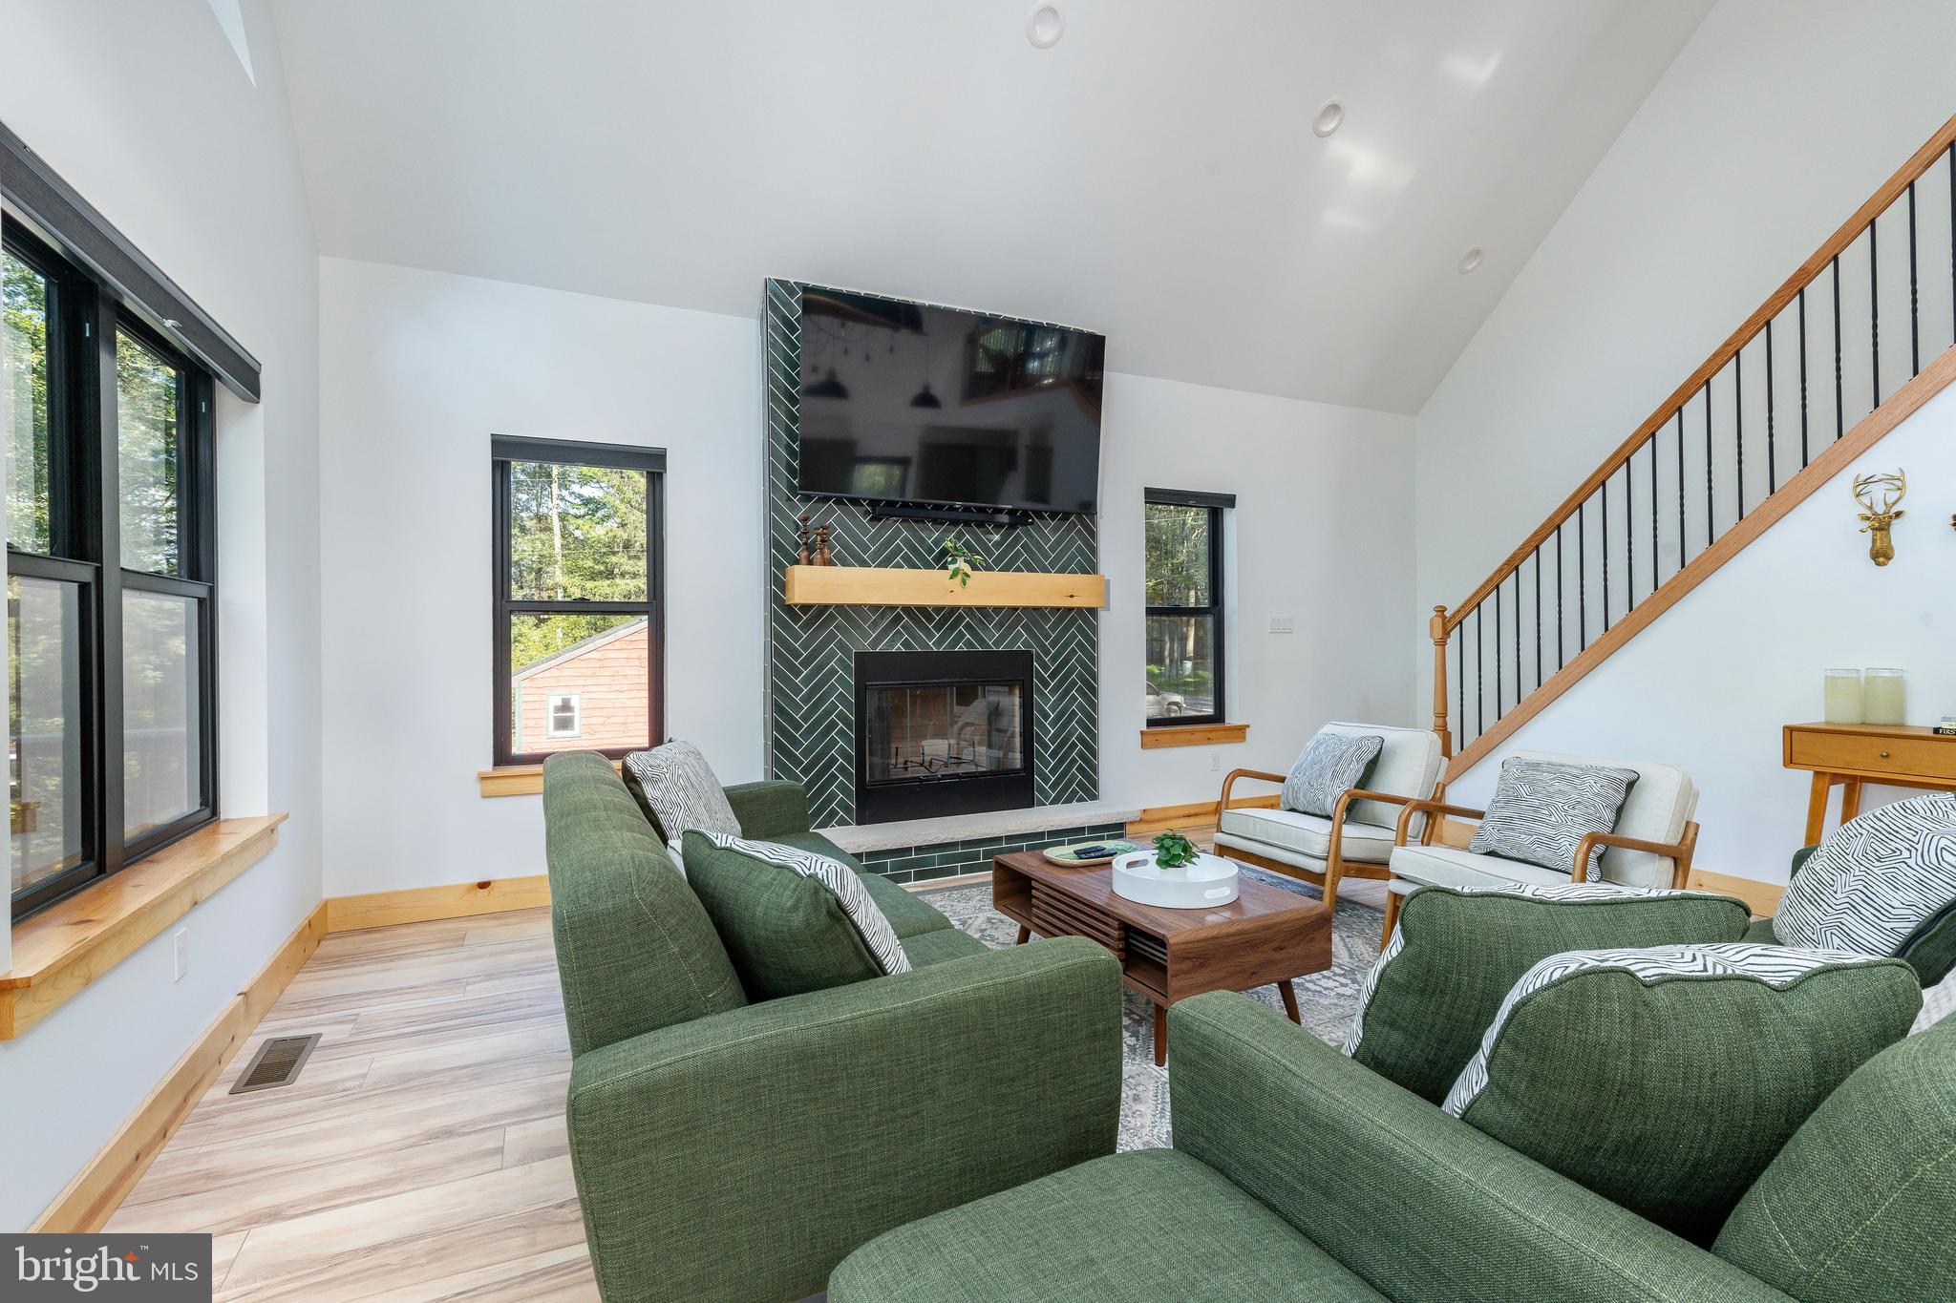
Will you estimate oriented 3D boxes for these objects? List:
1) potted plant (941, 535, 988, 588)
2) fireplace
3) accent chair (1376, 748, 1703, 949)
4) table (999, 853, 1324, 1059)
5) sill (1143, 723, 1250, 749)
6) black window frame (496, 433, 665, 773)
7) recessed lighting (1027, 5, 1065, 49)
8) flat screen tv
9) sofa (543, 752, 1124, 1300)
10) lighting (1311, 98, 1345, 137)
[{"bbox_3d":[-0.071,-0.470,4.488,0.220,0.270,0.170,-1,1,-26],"label":"potted plant"},{"bbox_3d":[-0.186,0.438,4.704,1.047,0.881,0.200,-1,1,-26],"label":"fireplace"},{"bbox_3d":[1.996,0.759,3.110,0.815,0.765,0.675,-1,1,-27],"label":"accent chair"},{"bbox_3d":[0.562,0.952,2.907,0.616,0.393,0.992,-1,1,-27],"label":"table"},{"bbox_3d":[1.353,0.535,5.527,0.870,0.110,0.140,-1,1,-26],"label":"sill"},{"bbox_3d":[-1.818,-0.218,4.005,0.719,1.462,0.100,-1,1,-26],"label":"black window frame"},{"bbox_3d":[0.295,-2.720,3.769,0.185,0.035,0.185,-14,-40,-12],"label":"recessed lighting"},{"bbox_3d":[-0.090,-1.238,4.479,1.670,0.960,0.060,-1,6,-27],"label":"flat screen tv"},{"bbox_3d":[-0.633,0.753,2.306,0.915,0.830,2.180,-1,1,-27],"label":"sofa"},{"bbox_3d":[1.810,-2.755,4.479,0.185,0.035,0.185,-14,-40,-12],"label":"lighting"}]

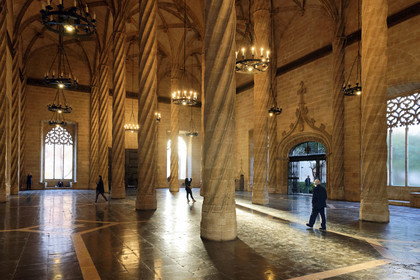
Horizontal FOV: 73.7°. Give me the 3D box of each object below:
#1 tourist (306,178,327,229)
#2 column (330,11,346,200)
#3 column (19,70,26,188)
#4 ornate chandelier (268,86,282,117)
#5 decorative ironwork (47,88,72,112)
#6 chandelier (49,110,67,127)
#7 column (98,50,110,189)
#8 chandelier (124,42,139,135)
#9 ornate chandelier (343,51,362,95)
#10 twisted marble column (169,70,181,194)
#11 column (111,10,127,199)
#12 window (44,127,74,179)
[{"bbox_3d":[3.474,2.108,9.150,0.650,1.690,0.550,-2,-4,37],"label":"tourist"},{"bbox_3d":[9.454,-2.391,20.600,1.020,13.684,1.020,2,-4,-29],"label":"column"},{"bbox_3d":[-19.559,-1.044,29.239,0.920,12.430,0.920,0,0,0],"label":"column"},{"bbox_3d":[4.911,-2.986,22.000,1.650,2.279,1.650,2,-4,-29],"label":"ornate chandelier"},{"bbox_3d":[-11.518,-3.129,21.500,1.850,2.035,1.850,2,-4,-29],"label":"decorative ironwork"},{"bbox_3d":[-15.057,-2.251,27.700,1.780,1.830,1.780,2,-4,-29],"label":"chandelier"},{"bbox_3d":[-10.001,-1.585,26.492,1.050,13.200,1.050,0,0,0],"label":"column"},{"bbox_3d":[-8.689,-5.954,31.310,1.750,10.340,1.750,0,0,0],"label":"chandelier"},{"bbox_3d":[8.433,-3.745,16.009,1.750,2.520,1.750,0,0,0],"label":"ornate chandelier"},{"bbox_3d":[-3.763,-1.144,29.936,1.080,13.430,1.080,0,0,0],"label":"twisted marble column"},{"bbox_3d":[-6.594,-2.272,20.200,1.030,12.986,1.030,2,-4,-29],"label":"column"},{"bbox_3d":[-16.800,1.507,31.255,2.891,6.028,0.450,2,-4,-29],"label":"window"}]

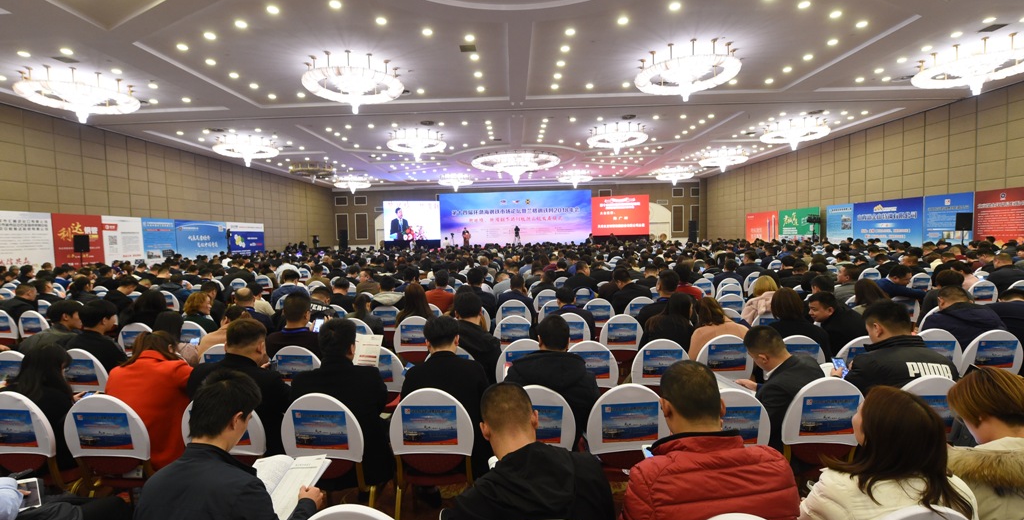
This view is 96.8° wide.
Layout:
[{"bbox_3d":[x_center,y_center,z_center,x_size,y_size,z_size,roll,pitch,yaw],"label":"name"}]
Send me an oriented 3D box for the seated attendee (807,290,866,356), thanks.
[{"bbox_3d":[2.771,0.846,3.852,0.600,1.250,0.750,-4,4,-35],"label":"seated attendee"}]

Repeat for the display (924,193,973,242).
[{"bbox_3d":[17.392,-1.138,18.178,0.100,2.940,2.000,-2,3,0],"label":"display"}]

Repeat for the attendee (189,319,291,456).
[{"bbox_3d":[-1.574,1.000,2.824,0.580,1.280,0.750,-1,3,8],"label":"attendee"}]

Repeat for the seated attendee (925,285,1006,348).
[{"bbox_3d":[3.551,0.831,3.828,0.560,1.230,0.800,-2,3,-5],"label":"seated attendee"}]

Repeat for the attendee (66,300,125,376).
[{"bbox_3d":[-3.450,0.972,4.008,0.500,1.297,0.730,-1,3,8],"label":"attendee"}]

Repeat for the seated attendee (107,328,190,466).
[{"bbox_3d":[-2.163,1.044,2.850,0.540,1.220,0.750,-1,3,8],"label":"seated attendee"}]

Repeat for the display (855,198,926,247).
[{"bbox_3d":[17.860,-1.333,21.785,0.100,2.970,4.040,-2,3,0],"label":"display"}]

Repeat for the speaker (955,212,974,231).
[{"bbox_3d":[14.624,-1.226,14.715,0.390,0.570,0.360,1,4,41],"label":"speaker"}]

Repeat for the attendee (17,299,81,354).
[{"bbox_3d":[-3.857,0.987,3.957,0.540,1.270,0.800,-1,3,14],"label":"attendee"}]

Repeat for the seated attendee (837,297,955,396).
[{"bbox_3d":[2.185,0.876,2.853,0.580,1.300,0.800,-2,3,-8],"label":"seated attendee"}]

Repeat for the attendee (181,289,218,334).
[{"bbox_3d":[-3.393,0.946,5.187,0.470,1.225,0.730,-1,3,18],"label":"attendee"}]

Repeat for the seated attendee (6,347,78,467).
[{"bbox_3d":[-2.712,1.074,2.855,0.520,1.190,0.750,-1,3,15],"label":"seated attendee"}]

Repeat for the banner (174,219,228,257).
[{"bbox_3d":[-16.443,-0.551,24.352,0.100,2.980,4.000,-2,3,0],"label":"banner"}]

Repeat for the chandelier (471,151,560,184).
[{"bbox_3d":[0.301,-5.666,28.847,5.650,1.700,5.650,-2,3,0],"label":"chandelier"}]

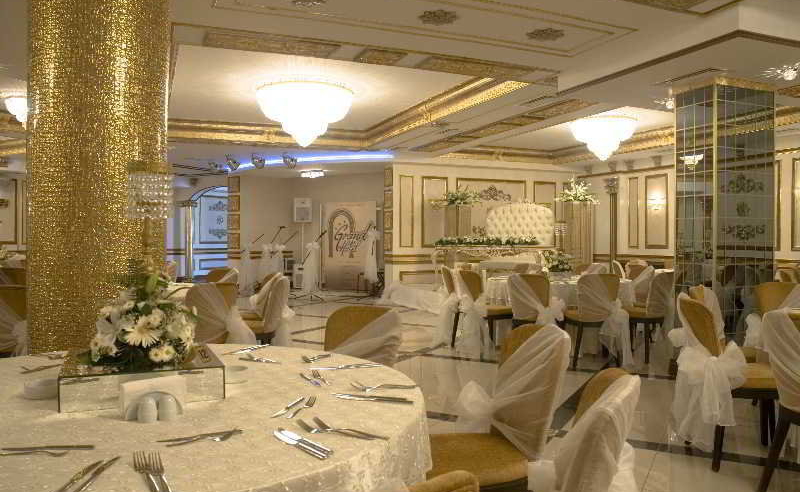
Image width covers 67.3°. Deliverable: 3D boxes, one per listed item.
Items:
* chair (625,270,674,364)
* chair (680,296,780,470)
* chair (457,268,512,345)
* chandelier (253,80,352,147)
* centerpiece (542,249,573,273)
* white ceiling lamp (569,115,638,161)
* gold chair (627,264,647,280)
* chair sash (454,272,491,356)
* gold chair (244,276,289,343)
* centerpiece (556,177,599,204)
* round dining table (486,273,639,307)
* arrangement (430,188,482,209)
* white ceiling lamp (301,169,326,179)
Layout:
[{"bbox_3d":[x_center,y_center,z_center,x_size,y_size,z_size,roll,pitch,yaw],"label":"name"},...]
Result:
[{"bbox_3d":[2.540,0.717,6.338,0.480,0.910,0.580,-1,1,-45],"label":"chair"},{"bbox_3d":[1.960,0.748,3.458,0.580,0.910,0.480,0,1,2],"label":"chair"},{"bbox_3d":[0.920,0.685,6.420,0.550,0.880,0.470,0,0,-30],"label":"chair"},{"bbox_3d":[-1.300,-1.724,8.200,1.320,0.740,1.320,0,0,-23],"label":"chandelier"},{"bbox_3d":[1.700,0.147,6.550,0.340,0.260,0.320,0,0,-23],"label":"centerpiece"},{"bbox_3d":[2.596,-1.357,7.681,0.870,0.550,0.870,-1,1,-24],"label":"white ceiling lamp"},{"bbox_3d":[3.020,0.700,7.908,0.580,0.910,0.480,0,1,-30],"label":"gold chair"},{"bbox_3d":[0.730,0.686,6.220,0.270,0.840,0.440,0,0,-30],"label":"chair sash"},{"bbox_3d":[-1.258,0.707,5.111,0.560,0.880,0.460,0,1,9],"label":"gold chair"},{"bbox_3d":[3.453,-1.089,11.689,0.800,0.560,0.700,0,1,-11],"label":"centerpiece"},{"bbox_3d":[1.920,0.776,7.259,1.800,0.770,1.800,0,1,0],"label":"round dining table"},{"bbox_3d":[1.099,-0.944,11.691,0.980,0.420,0.750,0,1,-11],"label":"arrangement"},{"bbox_3d":[-1.749,-1.431,11.980,0.480,0.170,0.480,0,1,0],"label":"white ceiling lamp"}]

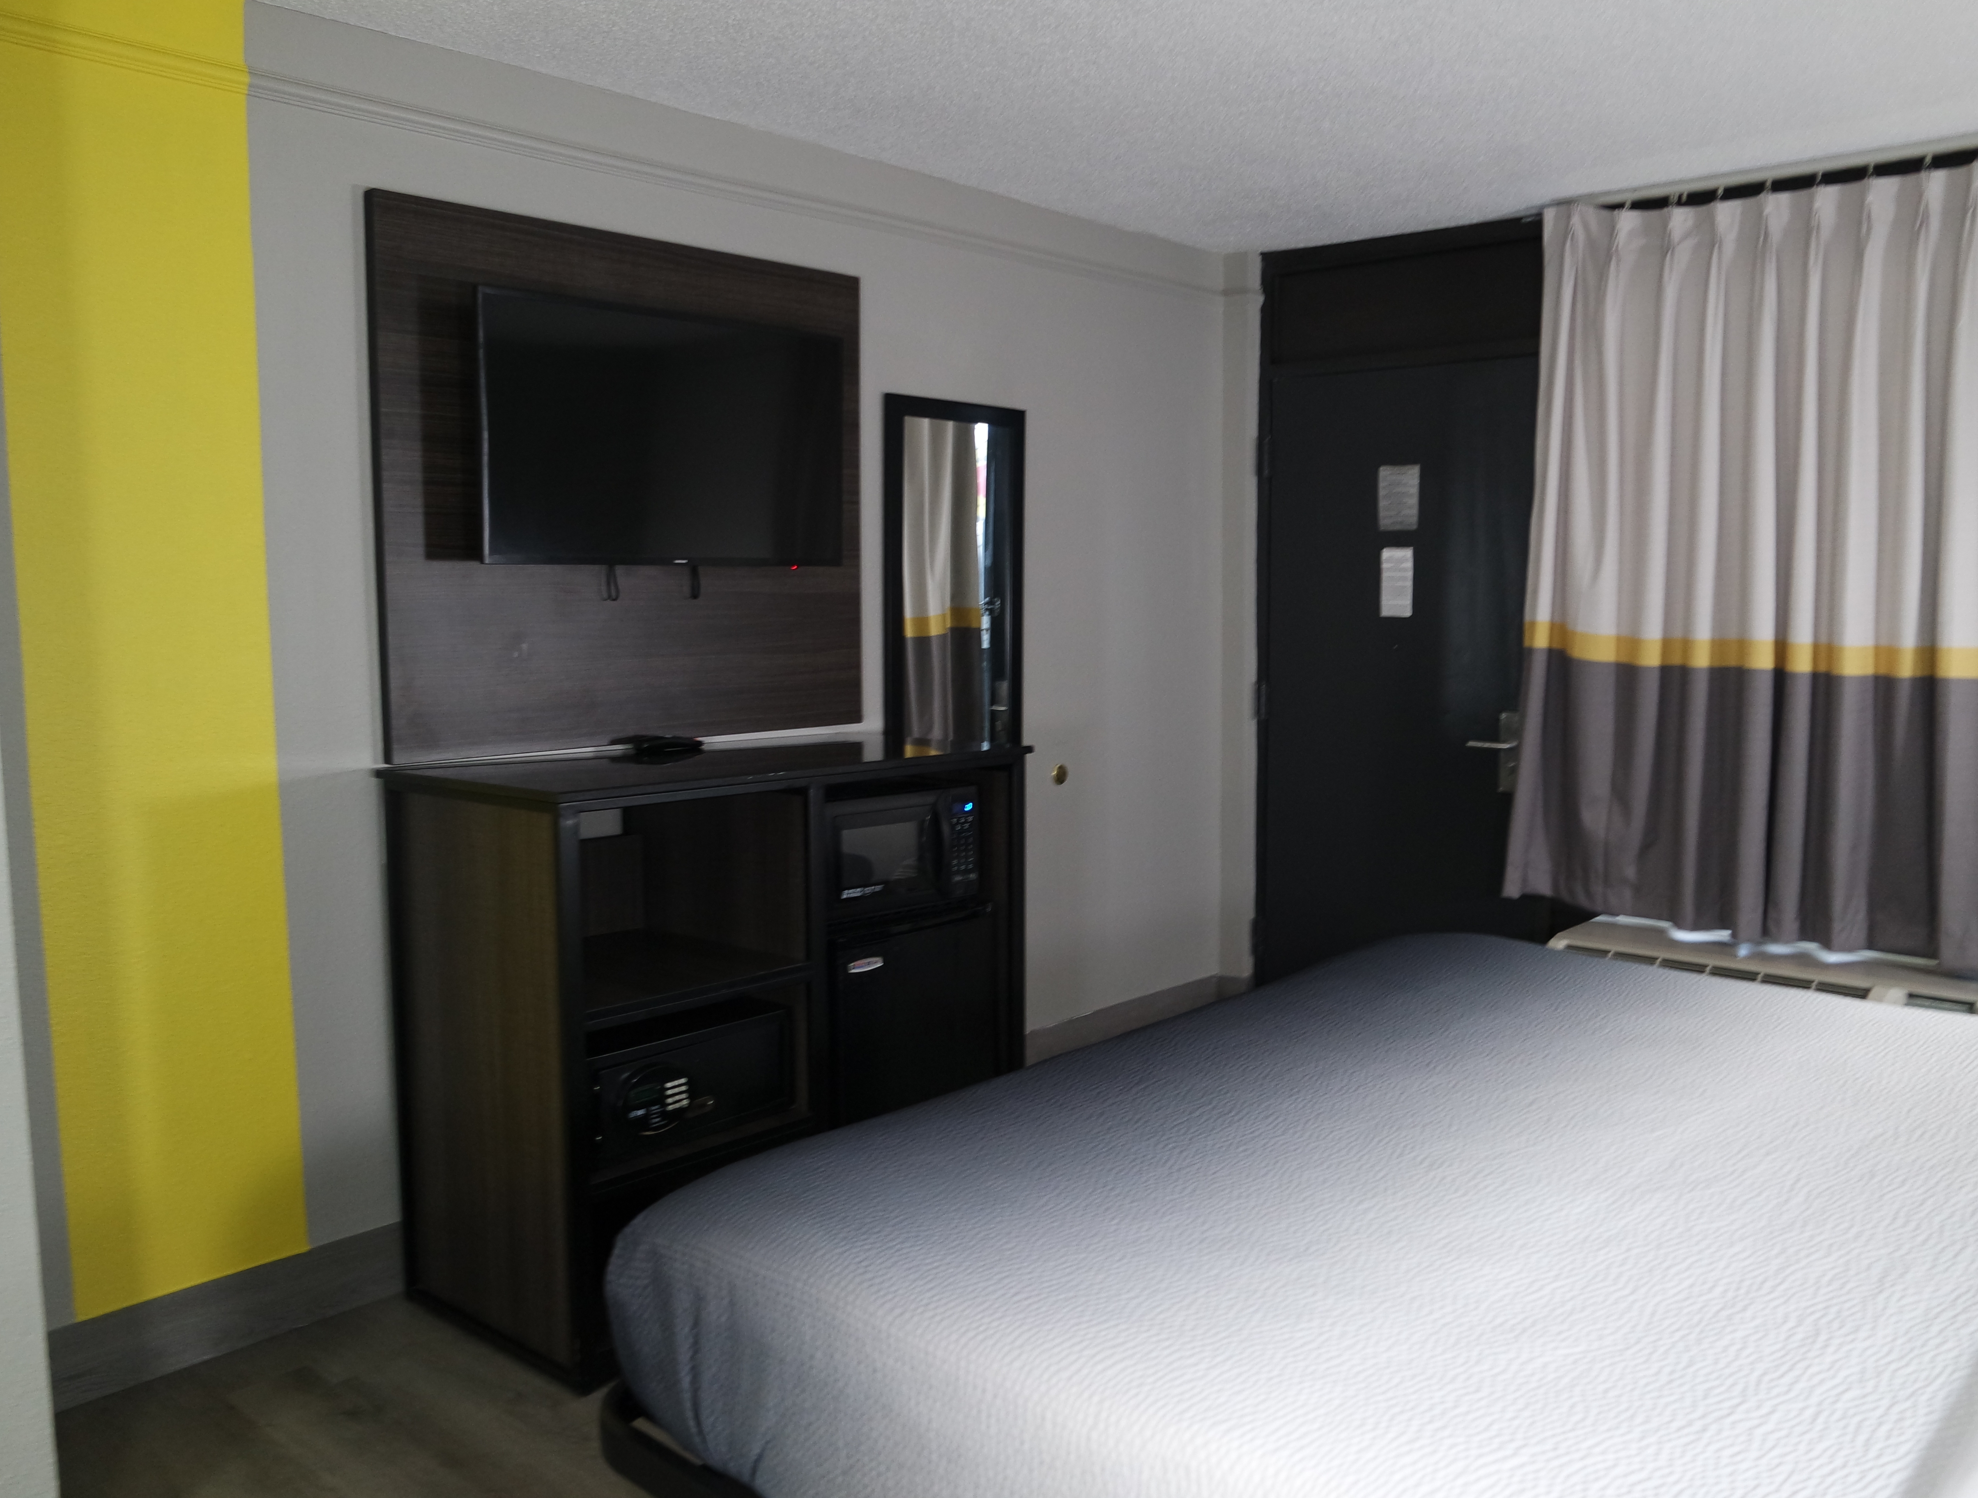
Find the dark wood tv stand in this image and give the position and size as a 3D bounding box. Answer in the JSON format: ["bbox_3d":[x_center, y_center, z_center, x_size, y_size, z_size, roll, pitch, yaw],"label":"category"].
[{"bbox_3d":[-0.553,0.547,3.243,0.620,1.060,1.230,5,8,42],"label":"dark wood tv stand"}]

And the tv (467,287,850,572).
[{"bbox_3d":[-0.683,-0.662,3.224,0.906,0.524,0.065,-6,9,-45],"label":"tv"}]

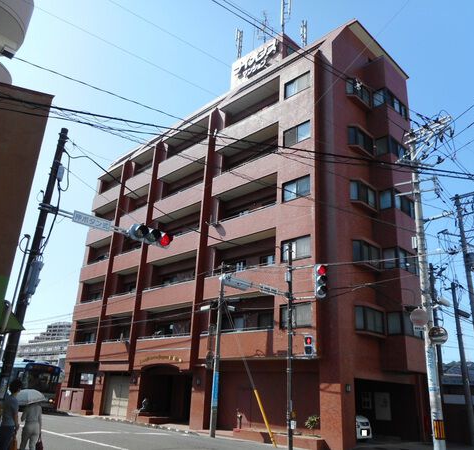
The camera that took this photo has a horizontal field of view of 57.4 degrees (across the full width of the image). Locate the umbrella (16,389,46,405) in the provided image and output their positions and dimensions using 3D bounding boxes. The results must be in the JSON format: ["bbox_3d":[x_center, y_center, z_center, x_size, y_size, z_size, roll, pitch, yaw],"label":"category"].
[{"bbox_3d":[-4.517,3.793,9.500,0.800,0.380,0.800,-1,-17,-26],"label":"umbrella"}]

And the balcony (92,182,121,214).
[{"bbox_3d":[-9.549,-1.909,33.499,1.078,1.204,4.270,21,-26,-41],"label":"balcony"}]

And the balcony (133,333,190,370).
[{"bbox_3d":[-3.550,6.966,23.301,1.078,1.610,5.306,21,-26,-41],"label":"balcony"}]

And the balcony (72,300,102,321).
[{"bbox_3d":[-9.941,6.082,30.511,4.480,1.158,1.066,-17,-29,42],"label":"balcony"}]

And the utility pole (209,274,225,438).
[{"bbox_3d":[-0.834,5.404,18.544,0.280,6.710,0.280,2,-20,1],"label":"utility pole"}]

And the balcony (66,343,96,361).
[{"bbox_3d":[-10.092,8.749,29.472,4.480,1.129,1.066,-17,-29,42],"label":"balcony"}]

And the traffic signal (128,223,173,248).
[{"bbox_3d":[-2.156,0.274,10.800,0.340,0.390,1.200,-17,-28,42],"label":"traffic signal"}]

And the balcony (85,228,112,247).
[{"bbox_3d":[-9.637,0.722,32.599,4.480,1.158,1.066,-17,-29,42],"label":"balcony"}]

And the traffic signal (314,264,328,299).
[{"bbox_3d":[3.039,2.056,15.767,0.440,1.220,0.400,10,-21,-20],"label":"traffic signal"}]

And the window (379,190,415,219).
[{"bbox_3d":[7.822,-0.869,21.034,2.223,0.969,0.769,21,-26,-40],"label":"window"}]

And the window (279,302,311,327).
[{"bbox_3d":[2.394,3.688,17.480,1.551,0.958,0.150,-17,-28,42],"label":"window"}]

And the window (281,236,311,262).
[{"bbox_3d":[2.540,1.045,18.480,1.551,0.958,0.150,-17,-28,42],"label":"window"}]

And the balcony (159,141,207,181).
[{"bbox_3d":[-2.962,-3.952,27.930,1.197,1.140,5.515,21,-26,-40],"label":"balcony"}]

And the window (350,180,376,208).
[{"bbox_3d":[5.785,-1.348,19.808,0.410,1.090,1.712,-17,-28,42],"label":"window"}]

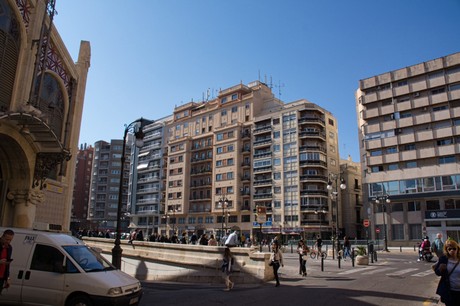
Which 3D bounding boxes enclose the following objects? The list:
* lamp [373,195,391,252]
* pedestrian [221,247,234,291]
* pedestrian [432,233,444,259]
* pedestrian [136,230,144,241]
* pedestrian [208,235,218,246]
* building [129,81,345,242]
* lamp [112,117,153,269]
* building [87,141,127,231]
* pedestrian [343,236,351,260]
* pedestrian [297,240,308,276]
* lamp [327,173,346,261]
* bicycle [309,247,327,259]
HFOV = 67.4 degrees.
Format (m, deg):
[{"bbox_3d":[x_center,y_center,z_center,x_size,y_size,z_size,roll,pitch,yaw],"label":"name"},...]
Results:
[{"bbox_3d":[17.816,8.052,39.680,1.500,6.470,0.450,-6,-15,27],"label":"lamp"},{"bbox_3d":[-0.068,4.474,13.284,0.520,1.600,0.470,-3,-14,18],"label":"pedestrian"},{"bbox_3d":[9.177,4.392,15.005,0.550,1.730,0.420,-7,-16,33],"label":"pedestrian"},{"bbox_3d":[-6.253,6.246,23.934,0.520,1.660,0.360,-5,-14,23],"label":"pedestrian"},{"bbox_3d":[-0.982,5.543,19.738,0.520,1.660,0.360,-4,-14,20],"label":"pedestrian"},{"bbox_3d":[-2.801,4.033,98.983,67.500,40.200,18.000,-11,-18,42],"label":"building"},{"bbox_3d":[-5.055,2.178,17.720,1.250,8.330,0.520,9,-15,-31],"label":"lamp"},{"bbox_3d":[-39.731,12.958,126.789,16.000,34.200,15.000,0,-13,4],"label":"building"},{"bbox_3d":[8.302,6.848,24.703,0.550,1.680,0.480,7,-14,-24],"label":"pedestrian"},{"bbox_3d":[3.364,4.918,16.100,0.530,1.630,0.450,-2,-13,15],"label":"pedestrian"},{"bbox_3d":[8.854,5.128,28.280,1.500,6.830,0.450,-6,-15,27],"label":"lamp"},{"bbox_3d":[6.876,7.773,26.930,1.600,1.030,0.550,5,-14,-18],"label":"bicycle"}]

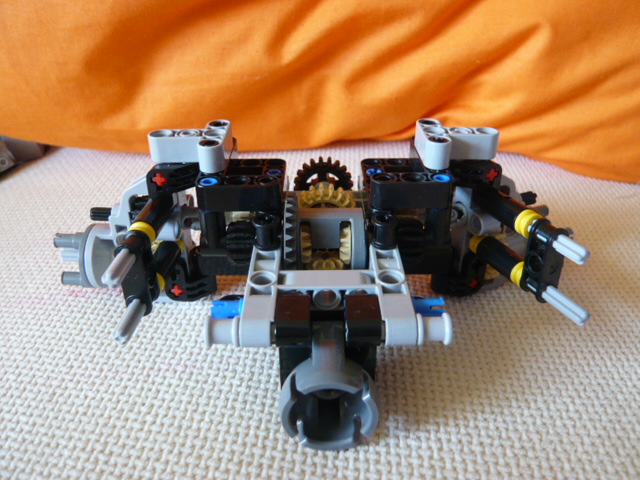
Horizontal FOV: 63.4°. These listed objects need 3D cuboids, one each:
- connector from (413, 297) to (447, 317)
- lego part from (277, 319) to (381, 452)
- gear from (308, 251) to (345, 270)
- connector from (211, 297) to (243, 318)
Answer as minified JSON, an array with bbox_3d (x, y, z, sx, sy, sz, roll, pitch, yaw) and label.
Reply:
[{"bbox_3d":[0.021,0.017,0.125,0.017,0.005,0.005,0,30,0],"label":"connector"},{"bbox_3d":[0.002,0.033,0.121,0.024,0.032,0.015,0,30,0],"label":"lego part"},{"bbox_3d":[0.002,0.006,0.155,0.012,0.005,0.012,0,30,0],"label":"gear"},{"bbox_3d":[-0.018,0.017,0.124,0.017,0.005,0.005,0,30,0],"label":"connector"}]

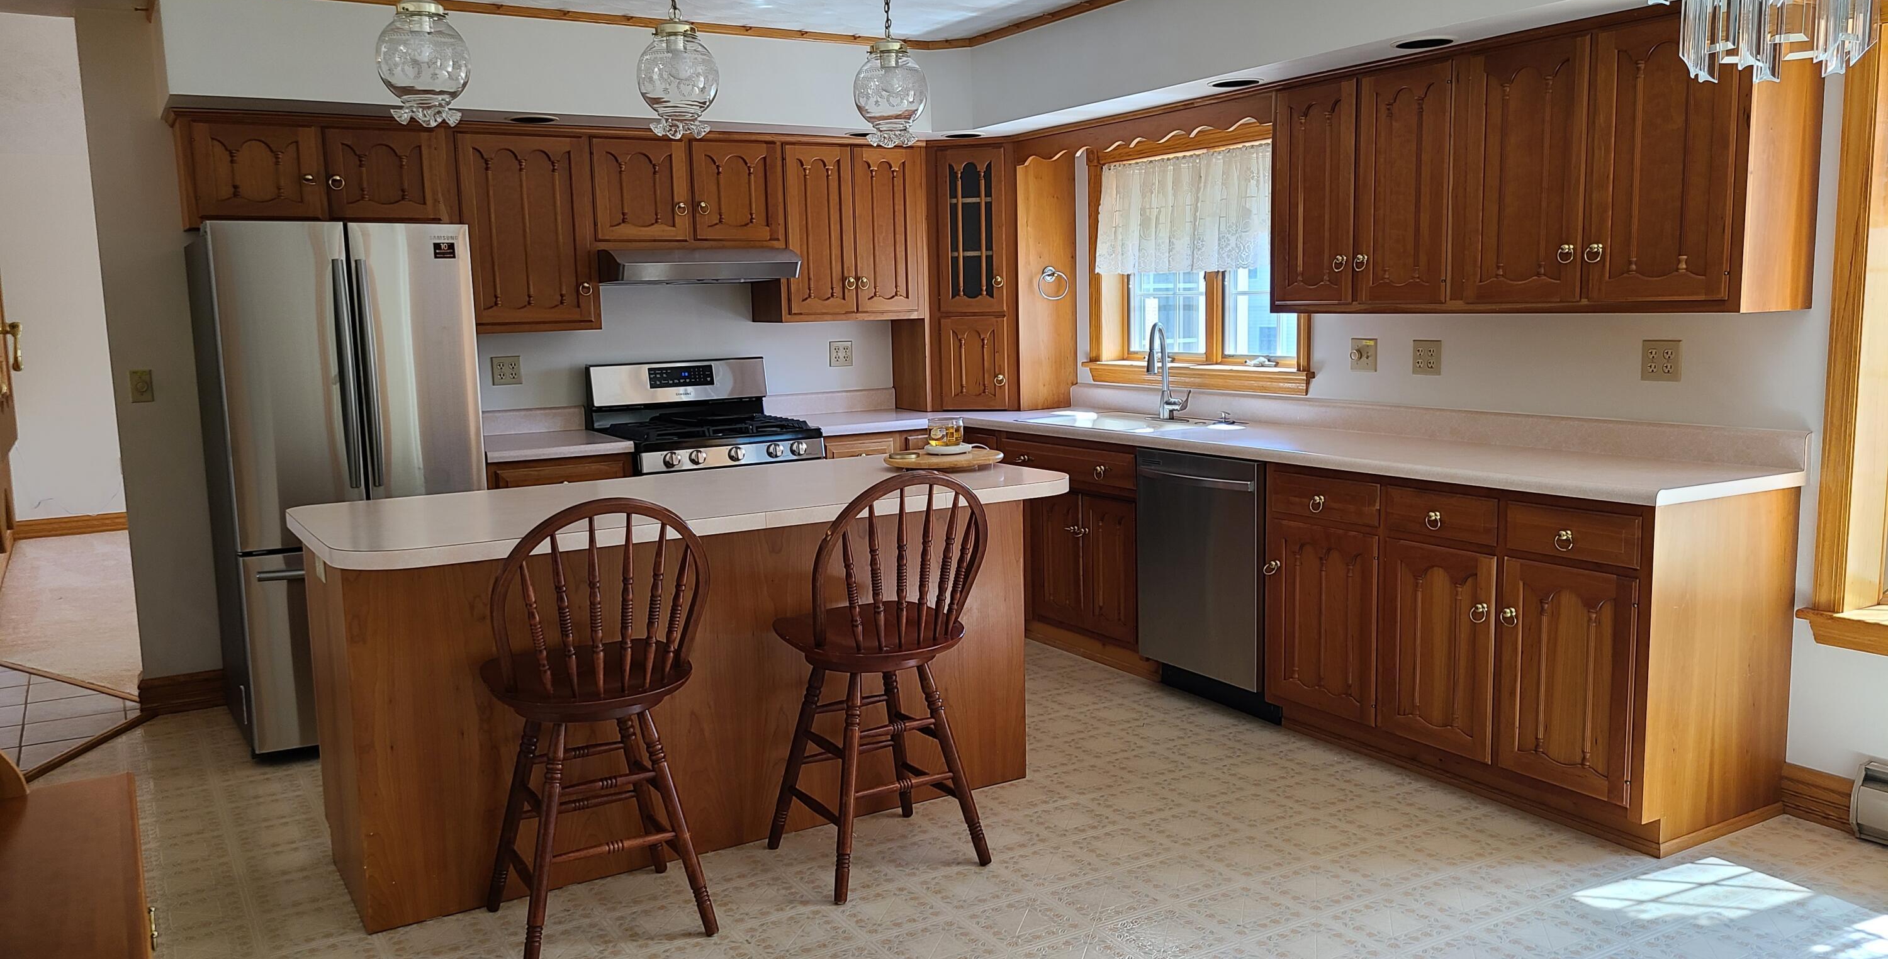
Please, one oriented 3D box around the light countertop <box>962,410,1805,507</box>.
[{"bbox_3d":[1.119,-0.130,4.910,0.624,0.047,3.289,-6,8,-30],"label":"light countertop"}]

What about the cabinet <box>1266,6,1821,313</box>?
[{"bbox_3d":[1.629,-0.867,4.134,0.322,0.751,1.617,-6,8,-30],"label":"cabinet"}]

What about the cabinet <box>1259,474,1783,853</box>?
[{"bbox_3d":[1.623,0.414,4.130,0.627,0.882,1.315,-6,8,-30],"label":"cabinet"}]

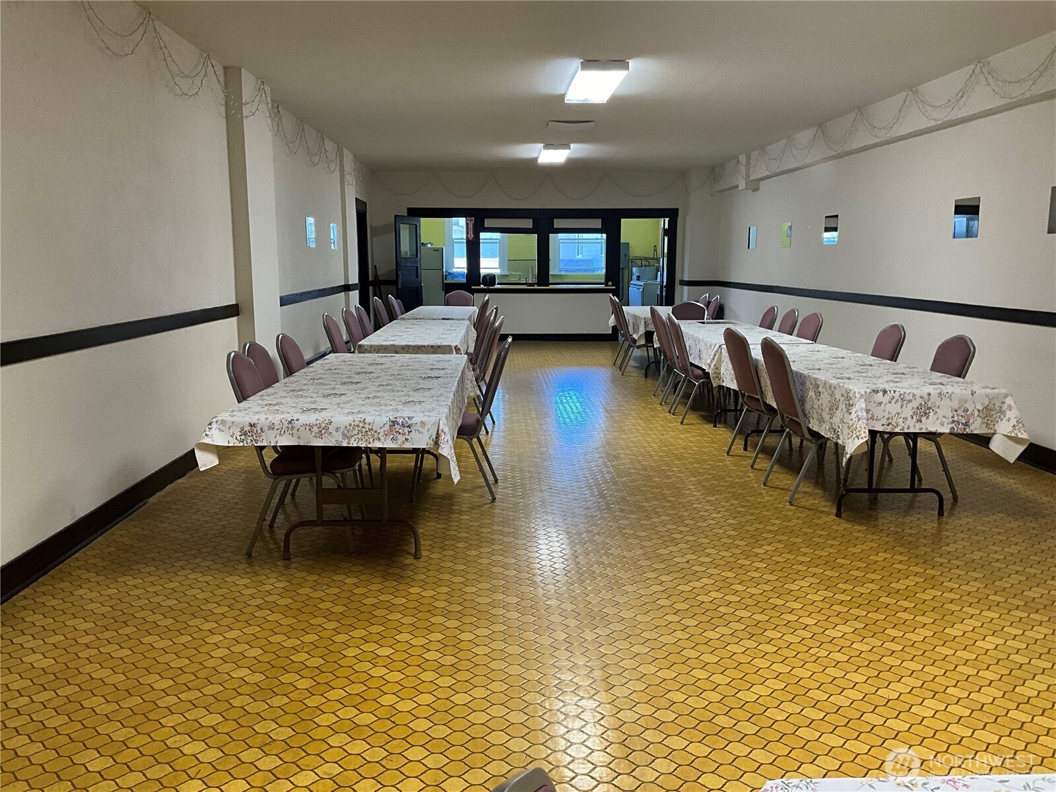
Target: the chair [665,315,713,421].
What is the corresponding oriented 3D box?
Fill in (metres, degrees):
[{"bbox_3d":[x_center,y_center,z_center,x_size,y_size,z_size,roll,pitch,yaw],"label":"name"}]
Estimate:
[{"bbox_3d":[1.492,-0.257,7.689,0.570,0.930,0.450,0,9,-1],"label":"chair"}]

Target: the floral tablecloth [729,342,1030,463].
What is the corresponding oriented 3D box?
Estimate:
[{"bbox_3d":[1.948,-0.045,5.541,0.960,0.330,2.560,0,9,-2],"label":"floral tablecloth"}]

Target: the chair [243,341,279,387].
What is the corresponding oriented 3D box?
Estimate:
[{"bbox_3d":[-1.235,0.177,4.904,0.570,0.930,0.450,0,9,2],"label":"chair"}]

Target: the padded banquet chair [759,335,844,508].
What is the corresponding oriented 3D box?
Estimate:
[{"bbox_3d":[1.674,0.120,5.181,0.620,0.935,0.450,-1,9,-4],"label":"padded banquet chair"}]

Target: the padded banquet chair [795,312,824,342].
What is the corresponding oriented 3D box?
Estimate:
[{"bbox_3d":[2.154,-0.235,7.489,0.610,0.935,0.450,0,9,-2],"label":"padded banquet chair"}]

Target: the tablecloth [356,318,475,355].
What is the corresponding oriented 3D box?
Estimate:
[{"bbox_3d":[-0.936,-0.439,7.921,0.900,0.295,2.750,0,9,-2],"label":"tablecloth"}]

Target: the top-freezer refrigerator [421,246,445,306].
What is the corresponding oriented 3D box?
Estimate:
[{"bbox_3d":[-2.104,-2.262,18.357,0.720,1.630,0.700,0,9,-2],"label":"top-freezer refrigerator"}]

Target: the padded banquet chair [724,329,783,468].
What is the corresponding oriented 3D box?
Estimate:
[{"bbox_3d":[1.649,-0.011,6.102,0.570,0.930,0.450,-1,9,-8],"label":"padded banquet chair"}]

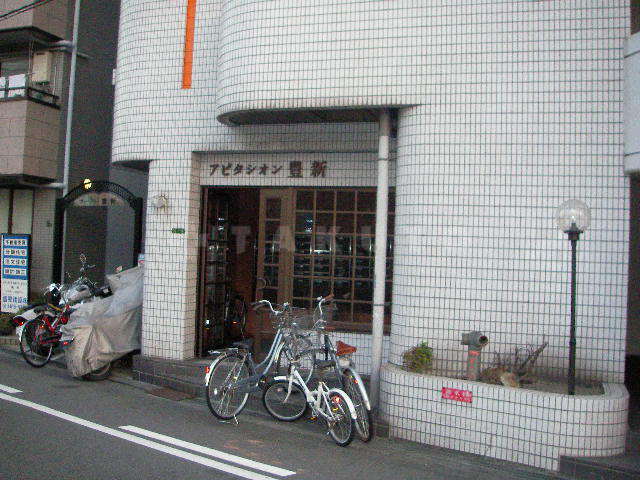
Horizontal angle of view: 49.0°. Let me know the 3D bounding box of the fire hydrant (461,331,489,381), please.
[{"bbox_3d":[1.422,1.086,6.470,0.270,0.480,0.220,1,-1,36],"label":"fire hydrant"}]

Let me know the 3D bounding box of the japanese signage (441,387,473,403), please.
[{"bbox_3d":[1.214,1.374,6.250,0.295,0.100,0.015,1,-1,36],"label":"japanese signage"}]

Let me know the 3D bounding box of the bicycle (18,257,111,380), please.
[{"bbox_3d":[-3.464,1.107,9.542,0.600,1.100,1.750,0,-2,13],"label":"bicycle"}]

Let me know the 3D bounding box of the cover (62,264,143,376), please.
[{"bbox_3d":[-2.607,1.141,9.439,0.780,1.270,1.950,2,-1,16],"label":"cover"}]

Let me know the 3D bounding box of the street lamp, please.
[{"bbox_3d":[2.138,0.478,5.950,0.295,1.680,0.295,1,-1,36],"label":"street lamp"}]

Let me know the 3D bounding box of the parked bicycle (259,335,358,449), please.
[{"bbox_3d":[-0.040,1.363,6.653,0.520,0.920,1.450,2,-1,-30],"label":"parked bicycle"}]

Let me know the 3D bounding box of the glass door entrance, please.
[{"bbox_3d":[-0.355,0.450,8.866,2.560,2.220,0.180,2,-3,15],"label":"glass door entrance"}]

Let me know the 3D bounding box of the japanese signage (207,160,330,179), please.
[{"bbox_3d":[-0.634,-0.868,8.650,1.560,0.210,0.030,2,-1,17],"label":"japanese signage"}]

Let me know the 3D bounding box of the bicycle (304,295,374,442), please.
[{"bbox_3d":[0.234,1.236,6.835,0.560,1.120,1.750,2,-1,-18],"label":"bicycle"}]

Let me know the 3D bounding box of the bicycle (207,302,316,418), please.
[{"bbox_3d":[-0.560,1.248,7.494,0.570,1.080,1.780,1,-1,34],"label":"bicycle"}]

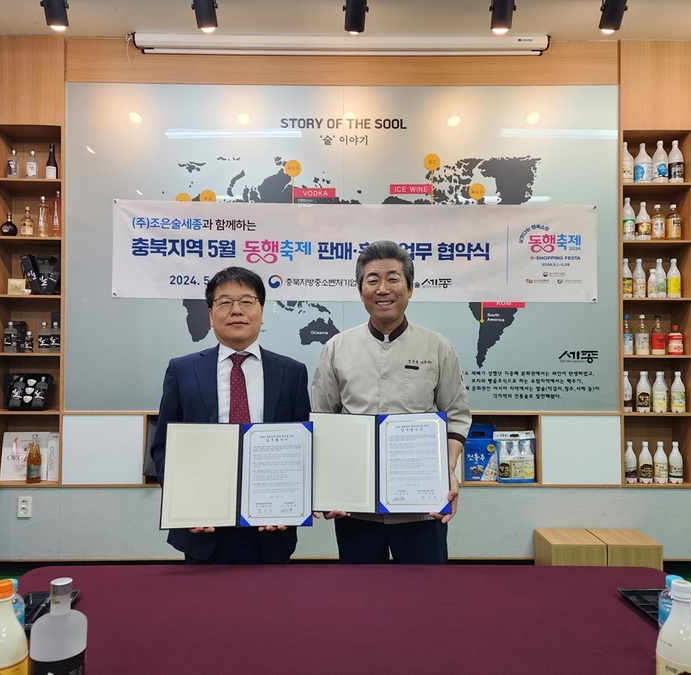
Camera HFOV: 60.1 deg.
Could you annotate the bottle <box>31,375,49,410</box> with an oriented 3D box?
[{"bbox_3d":[-1.863,0.332,3.657,0.063,0.184,0.059,0,-21,-1],"label":"bottle"}]

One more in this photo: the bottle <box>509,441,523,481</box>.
[{"bbox_3d":[1.067,0.764,3.730,0.079,0.254,0.079,0,-1,-1],"label":"bottle"}]

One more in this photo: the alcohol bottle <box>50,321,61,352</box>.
[{"bbox_3d":[-1.771,0.001,3.649,0.063,0.187,0.063,0,-1,-9],"label":"alcohol bottle"}]

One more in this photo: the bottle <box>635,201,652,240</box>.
[{"bbox_3d":[1.889,-0.730,3.788,0.083,0.259,0.083,0,-1,-1],"label":"bottle"}]

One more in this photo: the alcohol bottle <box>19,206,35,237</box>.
[{"bbox_3d":[-1.997,-0.720,3.753,0.077,0.197,0.074,0,-1,-1],"label":"alcohol bottle"}]

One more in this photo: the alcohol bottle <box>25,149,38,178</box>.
[{"bbox_3d":[-1.971,-1.077,3.760,0.070,0.192,0.068,0,-1,-1],"label":"alcohol bottle"}]

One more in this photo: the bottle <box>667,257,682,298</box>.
[{"bbox_3d":[2.042,-0.362,3.707,0.073,0.251,0.073,0,-1,-1],"label":"bottle"}]

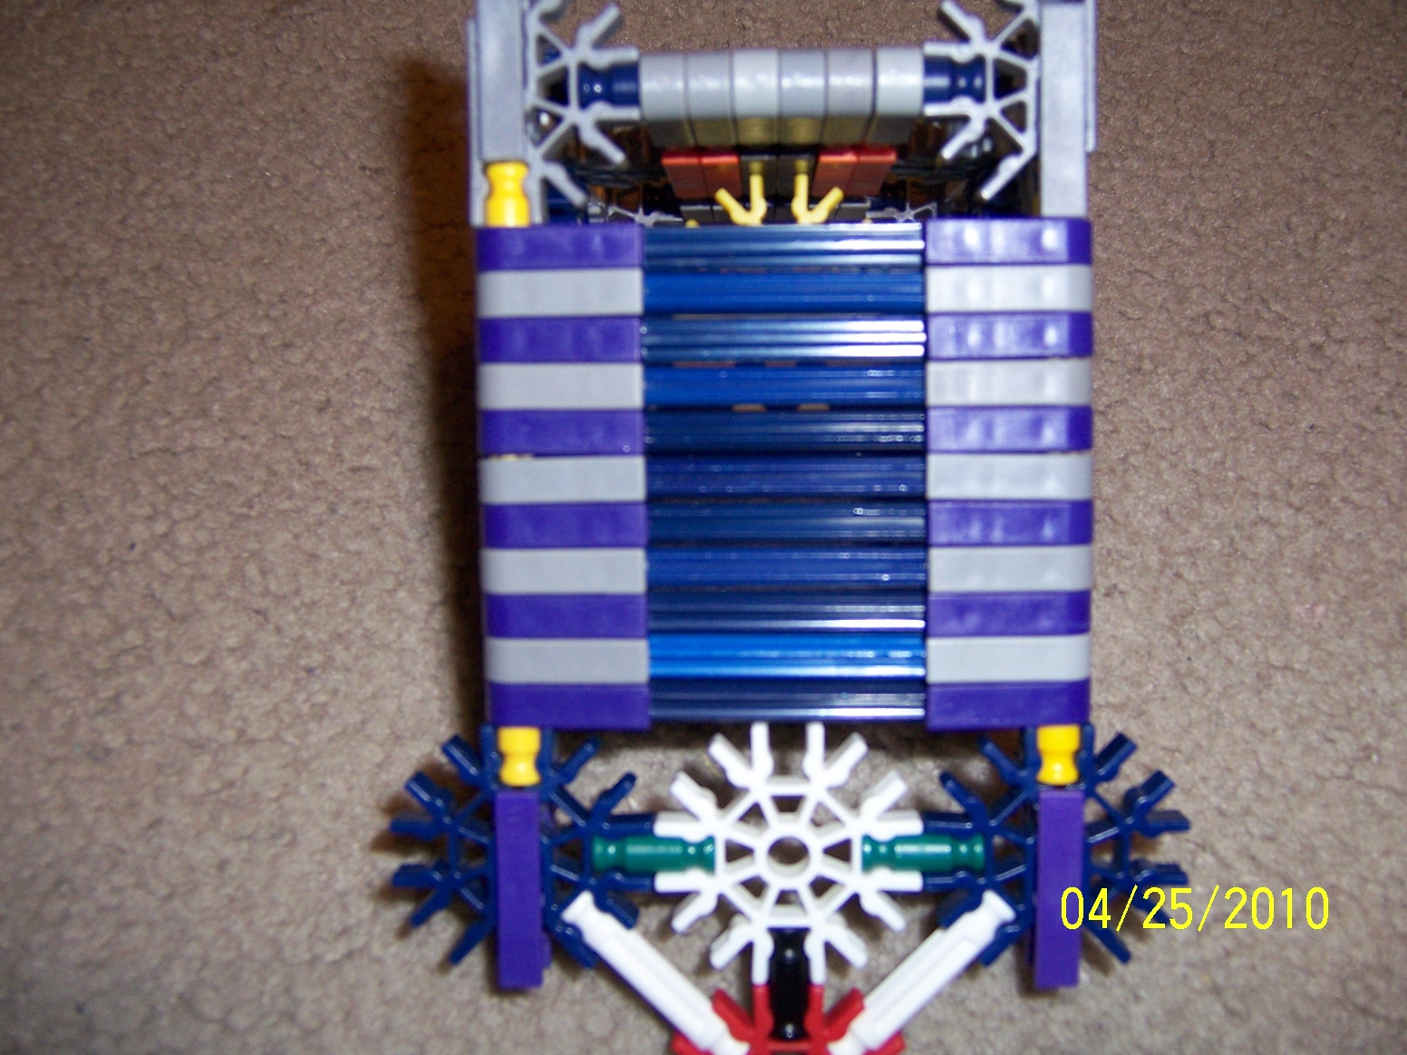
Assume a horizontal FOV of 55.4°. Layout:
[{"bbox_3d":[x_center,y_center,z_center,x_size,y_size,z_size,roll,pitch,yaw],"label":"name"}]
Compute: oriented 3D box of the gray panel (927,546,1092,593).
[{"bbox_3d":[0.041,0.005,0.188,0.022,0.012,0.006,-1,94,0],"label":"gray panel"}]

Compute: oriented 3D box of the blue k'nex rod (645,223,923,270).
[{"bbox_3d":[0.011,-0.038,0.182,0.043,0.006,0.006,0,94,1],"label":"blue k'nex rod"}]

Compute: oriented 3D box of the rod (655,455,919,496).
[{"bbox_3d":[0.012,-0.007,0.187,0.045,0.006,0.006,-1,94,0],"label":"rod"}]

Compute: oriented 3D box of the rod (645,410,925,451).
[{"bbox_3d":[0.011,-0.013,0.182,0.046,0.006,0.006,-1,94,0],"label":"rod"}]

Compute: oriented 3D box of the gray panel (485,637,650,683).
[{"bbox_3d":[-0.018,0.018,0.184,0.022,0.009,0.006,-1,94,0],"label":"gray panel"}]

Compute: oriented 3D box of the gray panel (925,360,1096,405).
[{"bbox_3d":[0.041,-0.020,0.186,0.022,0.015,0.006,0,94,1],"label":"gray panel"}]

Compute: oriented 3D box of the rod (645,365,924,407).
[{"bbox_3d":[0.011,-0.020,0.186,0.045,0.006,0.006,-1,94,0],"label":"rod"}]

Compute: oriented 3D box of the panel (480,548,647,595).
[{"bbox_3d":[-0.019,0.005,0.189,0.022,0.015,0.006,0,94,1],"label":"panel"}]

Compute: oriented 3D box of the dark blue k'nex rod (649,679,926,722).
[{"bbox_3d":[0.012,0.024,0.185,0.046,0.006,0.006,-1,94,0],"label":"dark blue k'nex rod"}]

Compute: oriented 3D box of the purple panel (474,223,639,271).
[{"bbox_3d":[-0.019,-0.038,0.185,0.022,0.012,0.006,-1,94,0],"label":"purple panel"}]

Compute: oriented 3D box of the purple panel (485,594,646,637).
[{"bbox_3d":[-0.018,0.012,0.189,0.022,0.015,0.006,0,94,1],"label":"purple panel"}]

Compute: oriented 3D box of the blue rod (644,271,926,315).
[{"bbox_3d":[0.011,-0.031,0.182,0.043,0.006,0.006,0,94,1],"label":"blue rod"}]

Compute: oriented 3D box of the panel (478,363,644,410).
[{"bbox_3d":[-0.019,-0.019,0.186,0.022,0.012,0.006,-1,94,0],"label":"panel"}]

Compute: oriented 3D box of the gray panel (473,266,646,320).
[{"bbox_3d":[-0.019,-0.031,0.181,0.022,0.009,0.006,-1,94,0],"label":"gray panel"}]

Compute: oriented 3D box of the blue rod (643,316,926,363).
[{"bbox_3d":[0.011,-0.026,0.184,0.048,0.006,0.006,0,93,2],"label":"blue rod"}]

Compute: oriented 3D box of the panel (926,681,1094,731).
[{"bbox_3d":[0.041,0.024,0.189,0.022,0.012,0.006,-1,94,0],"label":"panel"}]

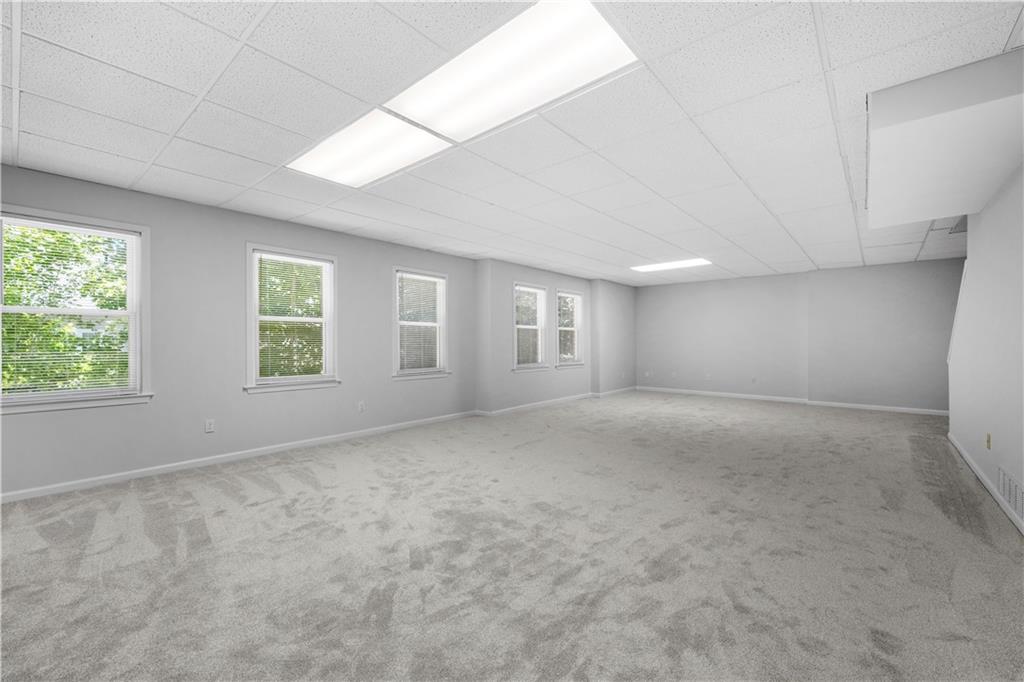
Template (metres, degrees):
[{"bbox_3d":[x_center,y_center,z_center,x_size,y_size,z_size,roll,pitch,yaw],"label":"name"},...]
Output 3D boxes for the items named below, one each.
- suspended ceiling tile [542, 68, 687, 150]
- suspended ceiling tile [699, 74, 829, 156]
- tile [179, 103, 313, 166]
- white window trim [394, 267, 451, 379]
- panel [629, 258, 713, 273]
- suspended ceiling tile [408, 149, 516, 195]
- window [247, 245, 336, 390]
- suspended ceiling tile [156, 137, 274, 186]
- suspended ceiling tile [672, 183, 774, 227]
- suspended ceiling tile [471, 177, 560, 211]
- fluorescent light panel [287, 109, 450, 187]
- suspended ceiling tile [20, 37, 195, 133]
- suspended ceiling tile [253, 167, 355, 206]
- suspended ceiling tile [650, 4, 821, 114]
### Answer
[{"bbox_3d":[0.572,-1.271,2.239,0.605,0.022,0.605,0,0,41],"label":"suspended ceiling tile"},{"bbox_3d":[1.475,-1.291,2.320,0.600,0.020,0.600,0,0,41],"label":"suspended ceiling tile"},{"bbox_3d":[-1.665,-1.270,2.502,0.605,0.022,0.605,0,0,41],"label":"tile"},{"bbox_3d":[-1.262,-0.228,5.545,0.090,1.500,0.910,0,0,41],"label":"white window trim"},{"bbox_3d":[2.682,-1.286,6.802,1.200,0.050,0.600,0,0,41],"label":"panel"},{"bbox_3d":[-0.376,-1.270,3.012,0.605,0.022,0.605,0,0,41],"label":"suspended ceiling tile"},{"bbox_3d":[-2.311,-0.225,4.253,0.090,1.502,0.909,0,0,43],"label":"window"},{"bbox_3d":[-2.145,-1.269,2.890,0.605,0.022,0.605,0,0,41],"label":"suspended ceiling tile"},{"bbox_3d":[2.016,-1.269,3.812,0.605,0.022,1.200,0,0,41],"label":"suspended ceiling tile"},{"bbox_3d":[0.045,-1.288,3.475,0.600,0.020,0.600,0,0,41],"label":"suspended ceiling tile"},{"bbox_3d":[-1.015,-1.297,2.772,1.200,0.050,0.600,0,0,41],"label":"fluorescent light panel"},{"bbox_3d":[-2.065,-1.270,2.056,0.605,0.022,0.605,0,0,41],"label":"suspended ceiling tile"},{"bbox_3d":[-1.730,-1.288,3.350,0.600,0.020,0.600,0,0,41],"label":"suspended ceiling tile"},{"bbox_3d":[1.064,-1.292,1.872,0.600,0.020,0.600,0,0,41],"label":"suspended ceiling tile"}]

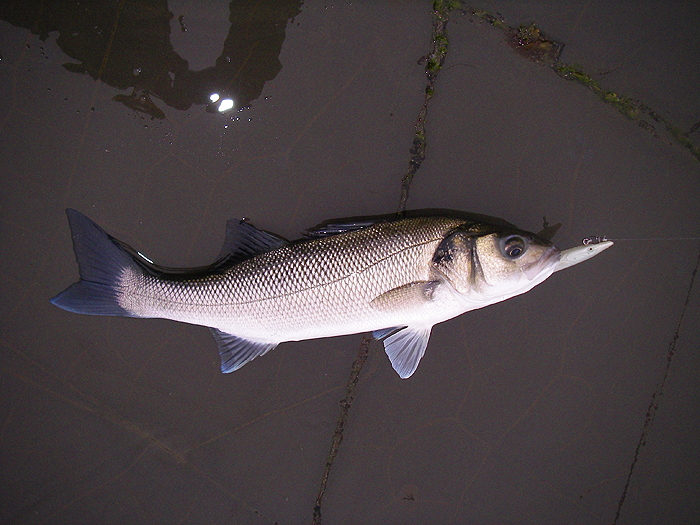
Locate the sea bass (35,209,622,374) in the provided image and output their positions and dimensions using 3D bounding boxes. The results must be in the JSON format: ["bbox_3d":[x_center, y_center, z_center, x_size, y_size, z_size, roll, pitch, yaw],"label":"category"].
[{"bbox_3d":[-0.020,0.029,0.597,0.413,0.053,0.142,-2,102,-9],"label":"sea bass"}]

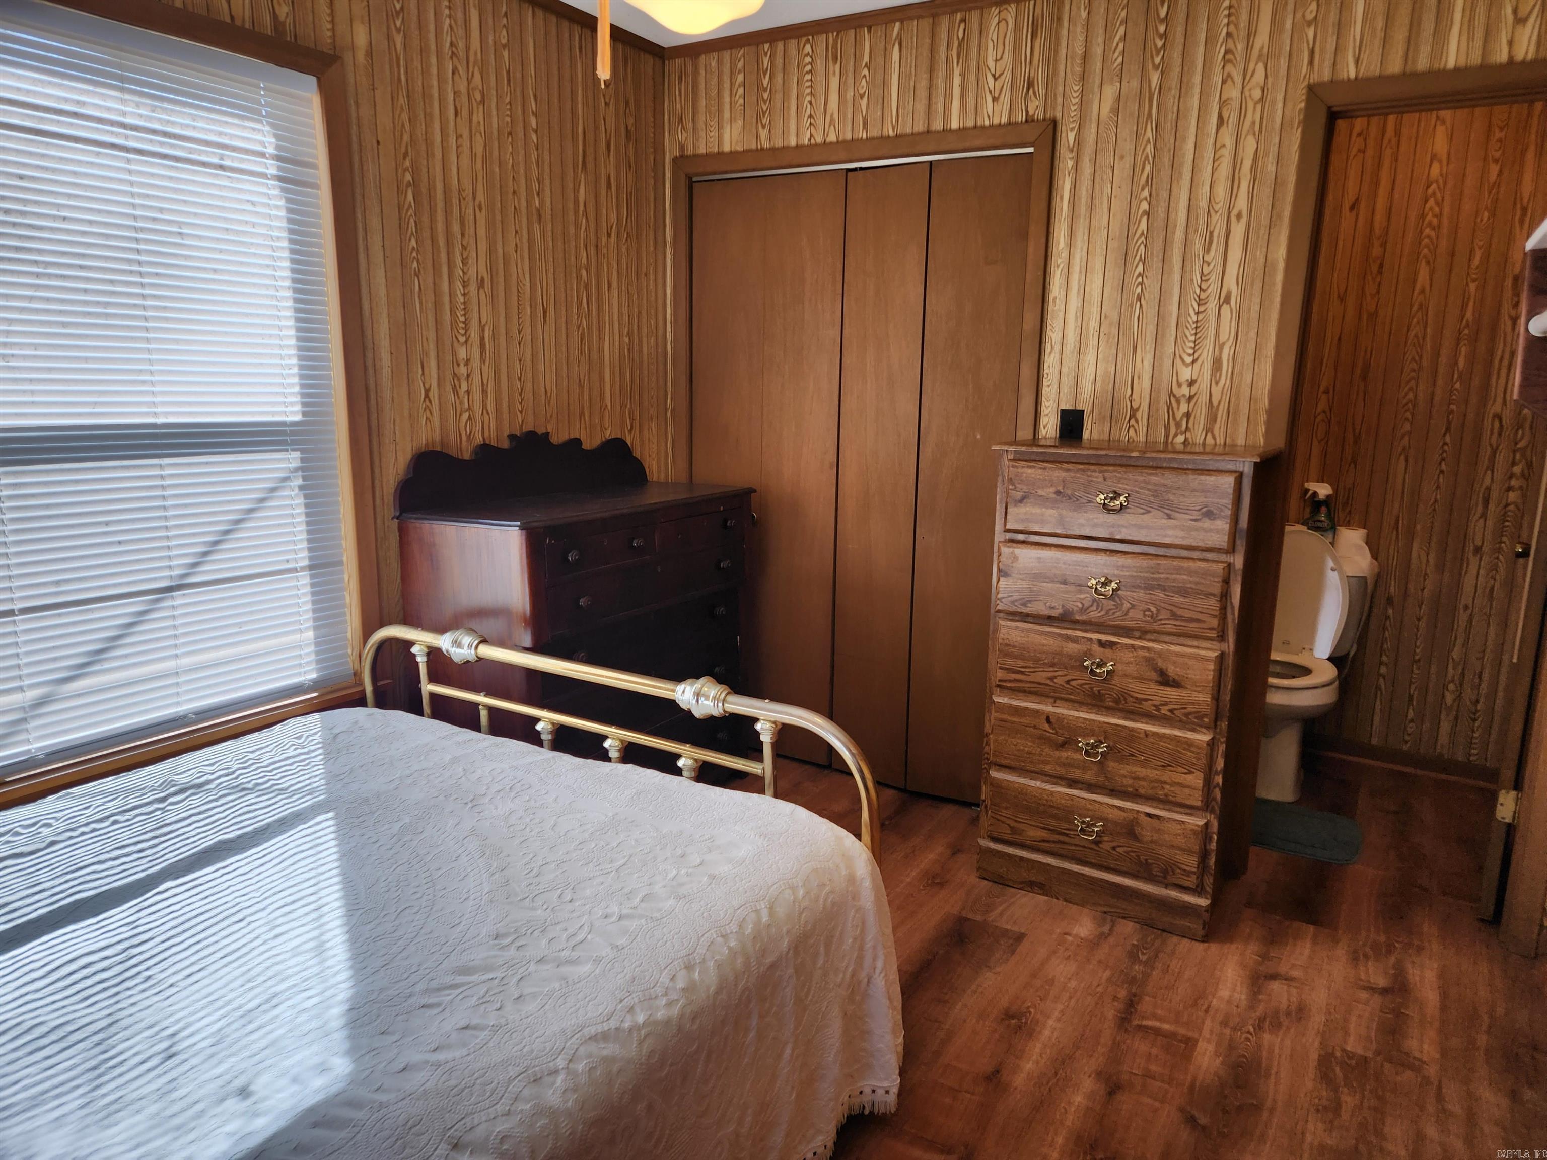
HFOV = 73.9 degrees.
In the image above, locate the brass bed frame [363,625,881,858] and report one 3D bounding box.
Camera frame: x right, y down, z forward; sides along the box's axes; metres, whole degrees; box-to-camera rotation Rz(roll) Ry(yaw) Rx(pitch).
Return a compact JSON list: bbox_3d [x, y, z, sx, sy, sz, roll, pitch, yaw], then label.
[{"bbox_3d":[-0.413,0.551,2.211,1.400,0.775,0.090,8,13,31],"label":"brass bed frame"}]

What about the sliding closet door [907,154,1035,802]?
[{"bbox_3d":[0.611,-0.262,3.209,0.297,1.985,0.045,6,13,25],"label":"sliding closet door"}]

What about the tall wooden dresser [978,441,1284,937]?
[{"bbox_3d":[0.933,0.246,2.770,0.625,1.200,0.435,8,13,31],"label":"tall wooden dresser"}]

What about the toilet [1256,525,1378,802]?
[{"bbox_3d":[1.763,0.276,3.562,0.460,0.860,0.680,8,13,31],"label":"toilet"}]

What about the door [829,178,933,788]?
[{"bbox_3d":[0.356,-0.299,3.367,0.297,1.985,0.045,10,14,37],"label":"door"}]

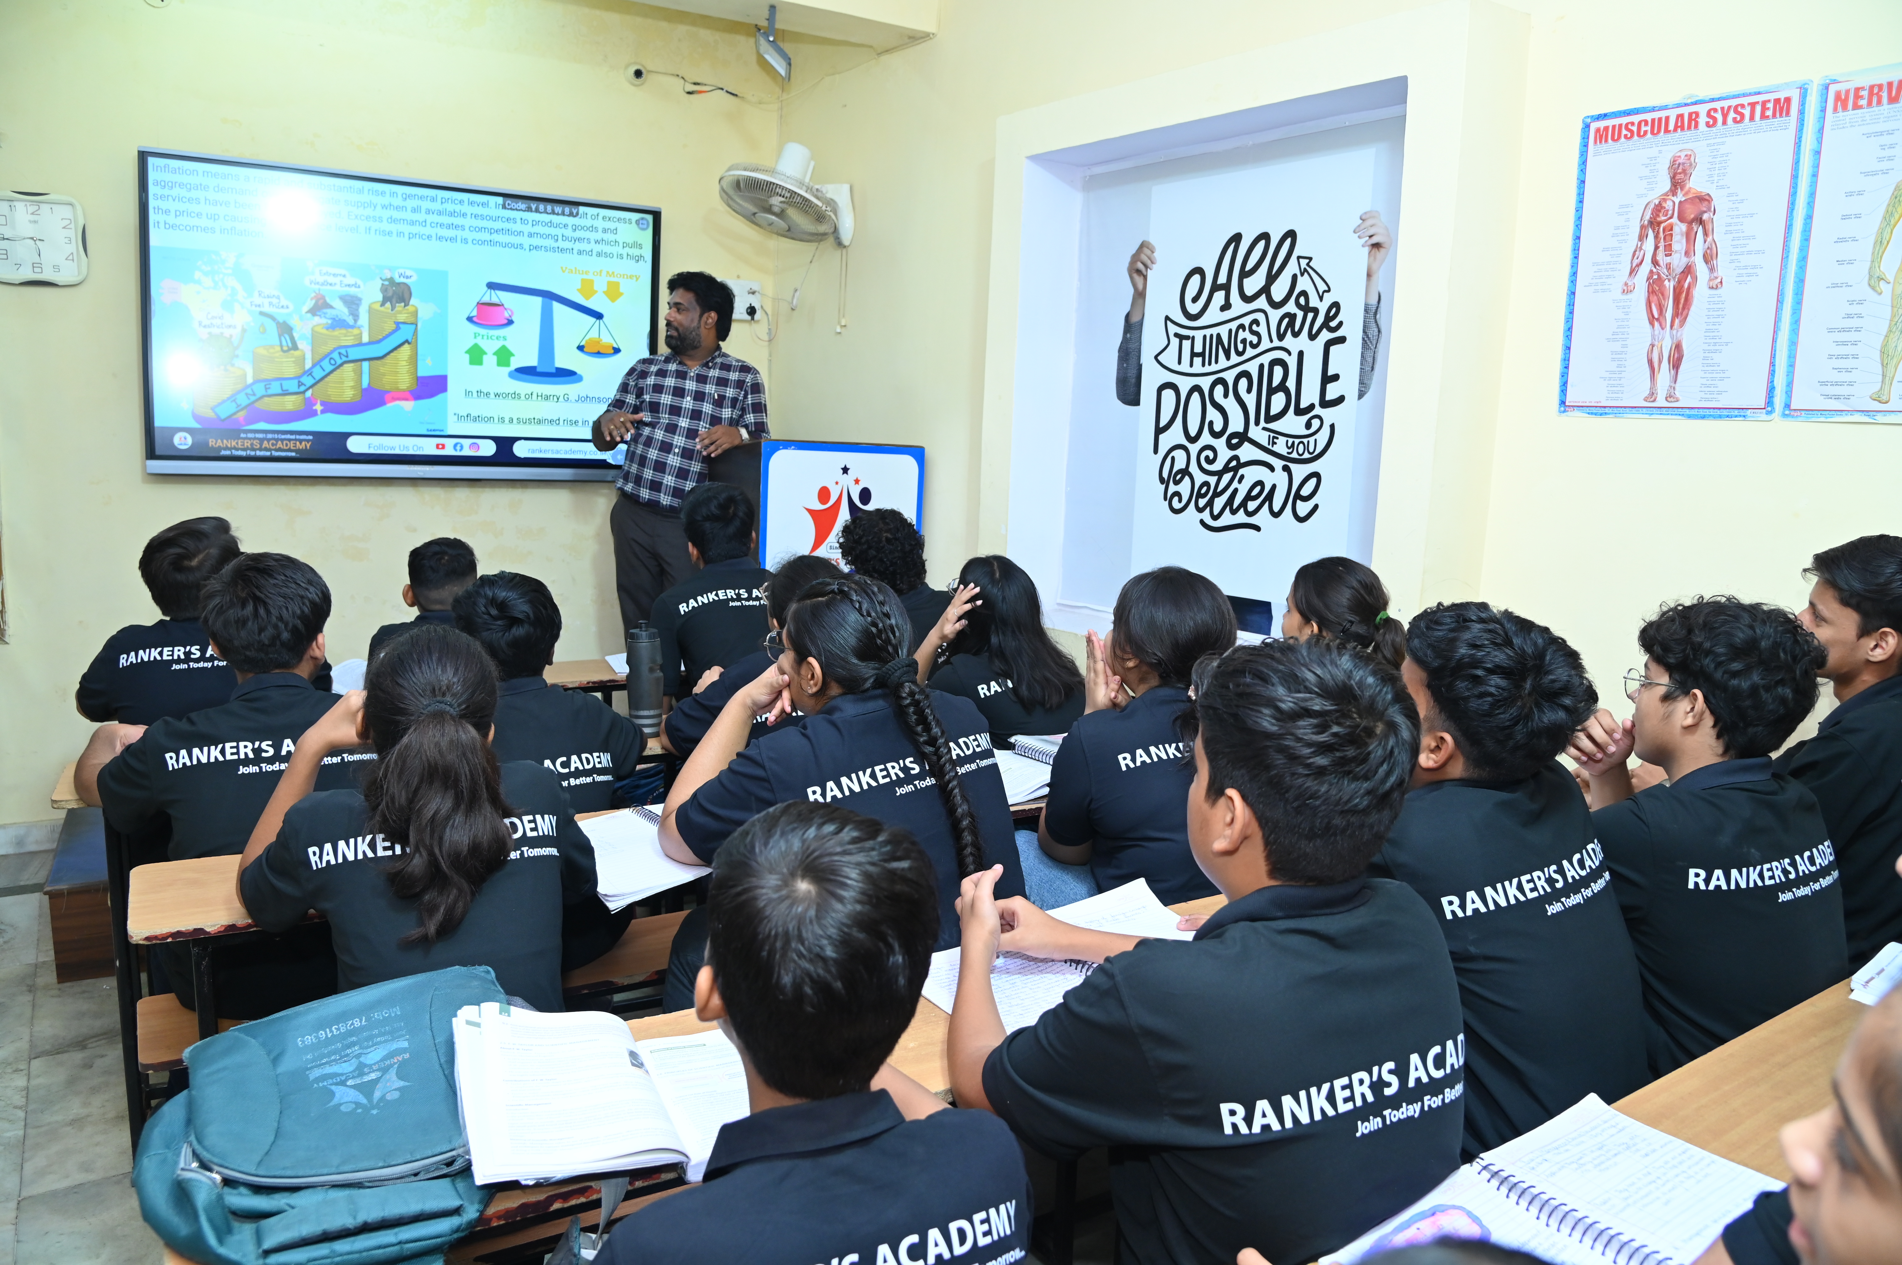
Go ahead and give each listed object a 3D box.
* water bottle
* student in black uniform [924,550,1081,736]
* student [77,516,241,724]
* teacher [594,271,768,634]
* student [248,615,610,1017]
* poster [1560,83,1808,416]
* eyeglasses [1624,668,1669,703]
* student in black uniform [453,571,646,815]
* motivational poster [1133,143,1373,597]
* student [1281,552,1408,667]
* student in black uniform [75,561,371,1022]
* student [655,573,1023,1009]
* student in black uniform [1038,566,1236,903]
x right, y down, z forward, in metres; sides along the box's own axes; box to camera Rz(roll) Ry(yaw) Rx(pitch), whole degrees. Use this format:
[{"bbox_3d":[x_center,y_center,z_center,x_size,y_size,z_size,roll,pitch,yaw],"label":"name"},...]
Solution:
[{"bbox_3d":[-0.637,0.101,2.632,0.078,0.246,0.078,-3,10,-34],"label":"water bottle"},{"bbox_3d":[0.061,0.412,2.838,0.480,1.180,0.710,-2,7,-38],"label":"student in black uniform"},{"bbox_3d":[-1.596,0.342,2.647,0.500,1.210,0.700,-3,10,-34],"label":"student"},{"bbox_3d":[-0.851,-0.249,3.969,0.540,1.733,0.380,2,6,-4],"label":"teacher"},{"bbox_3d":[-0.726,0.530,1.709,0.500,1.105,0.710,-2,7,-36],"label":"student"},{"bbox_3d":[1.374,-0.703,2.360,0.010,0.600,0.425,-4,11,-37],"label":"poster"},{"bbox_3d":[0.955,0.077,1.605,0.140,0.045,0.140,-3,10,-34],"label":"eyeglasses"},{"bbox_3d":[-0.779,0.455,2.265,0.480,1.139,0.710,-2,7,-35],"label":"student in black uniform"},{"bbox_3d":[0.733,-0.602,3.150,0.010,1.110,0.700,-4,11,-37],"label":"motivational poster"},{"bbox_3d":[0.633,0.477,2.534,0.450,1.180,0.680,-4,11,-37],"label":"student"},{"bbox_3d":[-1.183,0.433,2.173,0.520,1.210,0.700,-3,10,-34],"label":"student in black uniform"},{"bbox_3d":[-0.187,0.488,1.992,0.520,1.176,0.730,-2,7,-38],"label":"student"},{"bbox_3d":[0.279,0.471,2.280,0.480,1.192,0.710,-2,7,-38],"label":"student in black uniform"}]

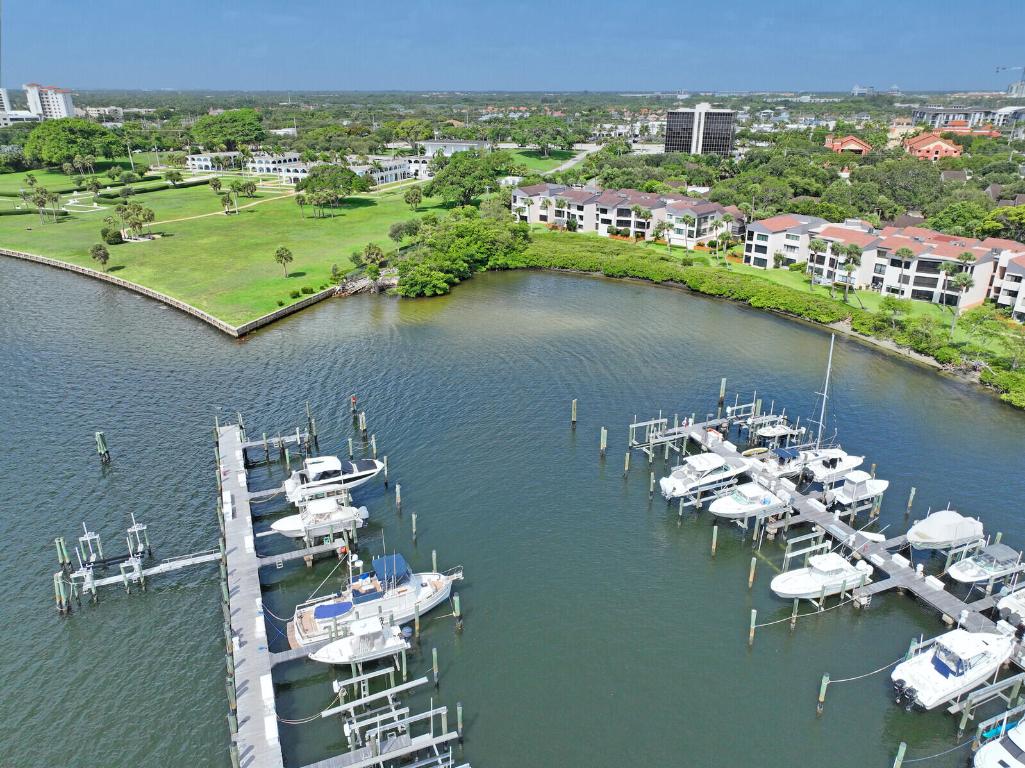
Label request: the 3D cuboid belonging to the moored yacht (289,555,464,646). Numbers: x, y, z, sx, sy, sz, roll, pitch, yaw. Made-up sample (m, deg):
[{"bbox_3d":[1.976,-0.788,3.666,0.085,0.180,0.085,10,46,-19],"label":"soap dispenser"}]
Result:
[{"bbox_3d":[-10.070,16.031,53.579,13.200,4.600,4.100,-8,24,-19],"label":"moored yacht"}]

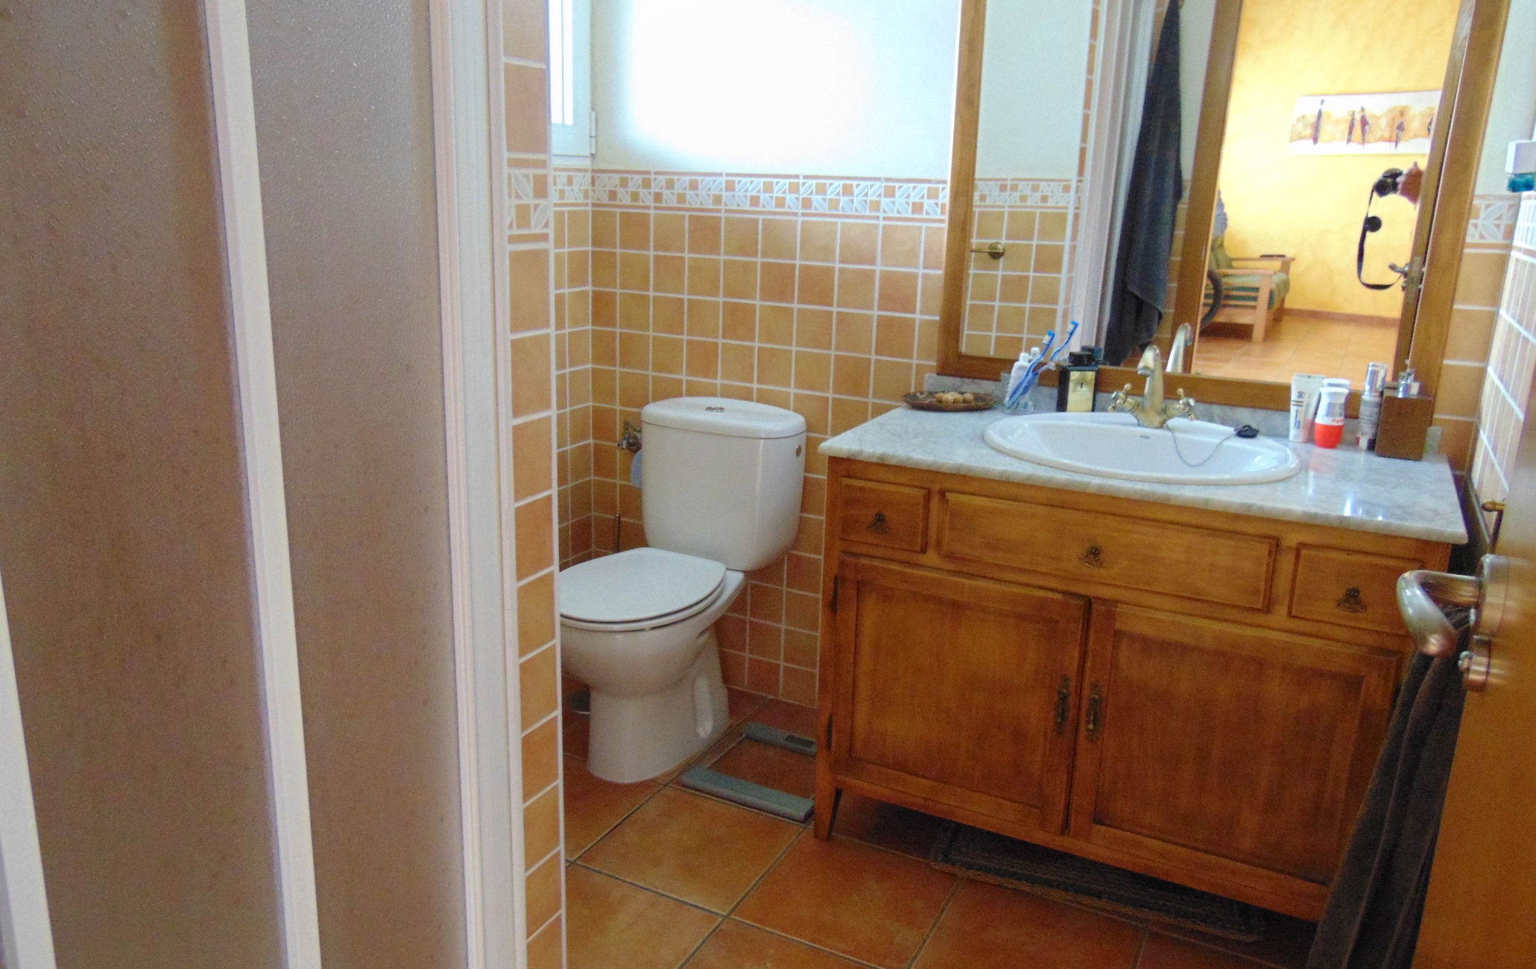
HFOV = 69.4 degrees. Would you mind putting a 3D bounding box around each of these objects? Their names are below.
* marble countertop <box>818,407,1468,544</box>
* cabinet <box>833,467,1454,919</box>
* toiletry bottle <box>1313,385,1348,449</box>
[{"bbox_3d":[0.677,-0.052,2.048,1.020,0.023,0.595,9,16,27],"label":"marble countertop"},{"bbox_3d":[0.662,0.348,2.173,1.000,0.798,0.530,9,16,25],"label":"cabinet"},{"bbox_3d":[1.065,-0.126,2.105,0.054,0.108,0.052,9,16,26],"label":"toiletry bottle"}]

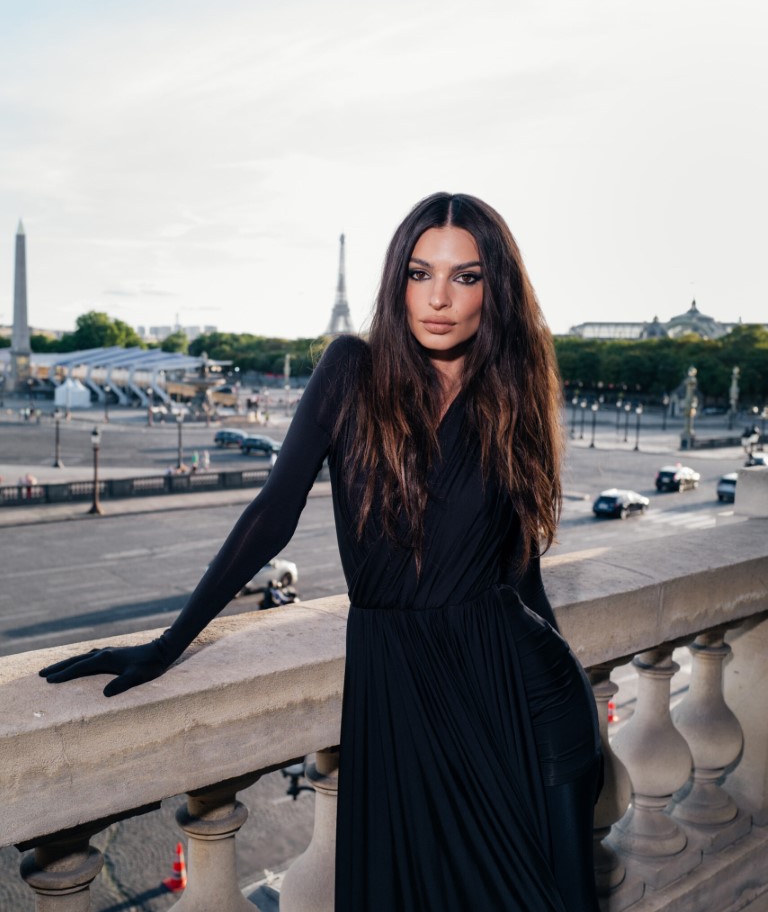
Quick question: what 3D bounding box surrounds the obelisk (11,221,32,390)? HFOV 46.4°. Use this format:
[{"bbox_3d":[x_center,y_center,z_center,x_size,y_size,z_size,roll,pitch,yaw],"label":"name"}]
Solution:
[{"bbox_3d":[-68.475,-28.201,169.000,3.600,33.300,3.600,-4,9,-43],"label":"obelisk"}]

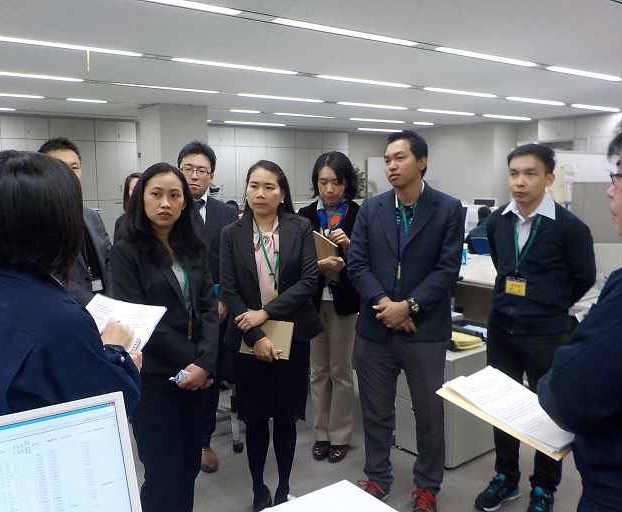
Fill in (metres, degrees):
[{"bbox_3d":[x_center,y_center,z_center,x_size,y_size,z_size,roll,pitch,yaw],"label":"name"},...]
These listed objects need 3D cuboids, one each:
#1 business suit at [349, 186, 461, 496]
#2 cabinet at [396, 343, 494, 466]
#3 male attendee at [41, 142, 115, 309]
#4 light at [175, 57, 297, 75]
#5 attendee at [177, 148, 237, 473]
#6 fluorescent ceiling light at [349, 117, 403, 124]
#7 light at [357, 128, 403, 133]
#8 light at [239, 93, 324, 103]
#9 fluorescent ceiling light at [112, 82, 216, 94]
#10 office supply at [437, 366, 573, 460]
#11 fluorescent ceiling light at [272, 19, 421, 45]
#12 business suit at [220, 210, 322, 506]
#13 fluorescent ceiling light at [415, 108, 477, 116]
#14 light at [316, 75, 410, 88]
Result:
[{"bbox_3d":[0.428,0.409,2.710,0.530,1.481,0.310,3,8,23],"label":"business suit"},{"bbox_3d":[0.847,0.796,3.397,0.580,0.605,0.395,-6,9,-36],"label":"cabinet"},{"bbox_3d":[-1.203,0.292,2.986,0.500,1.750,0.320,-8,11,-44],"label":"male attendee"},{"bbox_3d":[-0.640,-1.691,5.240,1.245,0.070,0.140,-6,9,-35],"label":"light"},{"bbox_3d":[-0.586,0.256,3.107,0.480,1.697,0.320,-1,7,-7],"label":"attendee"},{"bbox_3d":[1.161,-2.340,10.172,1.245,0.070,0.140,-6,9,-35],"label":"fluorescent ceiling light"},{"bbox_3d":[1.437,-2.590,12.098,1.230,0.060,0.150,-6,9,-36],"label":"light"},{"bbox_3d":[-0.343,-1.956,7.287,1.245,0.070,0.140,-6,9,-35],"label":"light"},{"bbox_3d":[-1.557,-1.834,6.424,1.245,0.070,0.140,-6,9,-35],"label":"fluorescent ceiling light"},{"bbox_3d":[0.503,0.358,1.437,0.230,0.030,0.310,-10,28,-44],"label":"office supply"},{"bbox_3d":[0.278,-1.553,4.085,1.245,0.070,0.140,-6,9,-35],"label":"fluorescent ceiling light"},{"bbox_3d":[-0.181,0.472,2.712,0.470,1.359,0.340,-1,7,-1],"label":"business suit"},{"bbox_3d":[2.034,-2.155,8.812,1.230,0.060,0.150,-6,9,-36],"label":"fluorescent ceiling light"},{"bbox_3d":[0.557,-1.746,5.864,1.230,0.060,0.150,-6,9,-36],"label":"light"}]

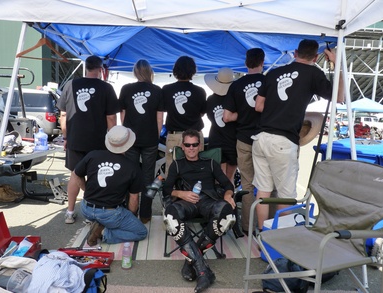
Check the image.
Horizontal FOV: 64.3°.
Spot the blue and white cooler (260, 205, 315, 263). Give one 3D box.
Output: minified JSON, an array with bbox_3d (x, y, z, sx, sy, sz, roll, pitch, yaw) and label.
[{"bbox_3d":[0.860,0.703,2.452,0.500,0.430,0.280,-1,5,-35],"label":"blue and white cooler"}]

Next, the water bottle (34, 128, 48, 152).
[{"bbox_3d":[-1.845,-0.086,3.750,0.165,0.280,0.165,2,4,0],"label":"water bottle"}]

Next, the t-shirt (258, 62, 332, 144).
[{"bbox_3d":[0.921,-0.376,2.700,0.580,0.720,0.360,3,4,14],"label":"t-shirt"}]

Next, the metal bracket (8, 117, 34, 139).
[{"bbox_3d":[-2.453,-0.274,4.400,0.370,0.300,0.120,1,5,-6],"label":"metal bracket"}]

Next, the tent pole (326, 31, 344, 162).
[{"bbox_3d":[1.266,-0.067,2.768,0.042,1.950,0.042,3,5,0],"label":"tent pole"}]

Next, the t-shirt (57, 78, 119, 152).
[{"bbox_3d":[-1.091,-0.315,3.200,0.580,0.740,0.320,1,5,-7],"label":"t-shirt"}]

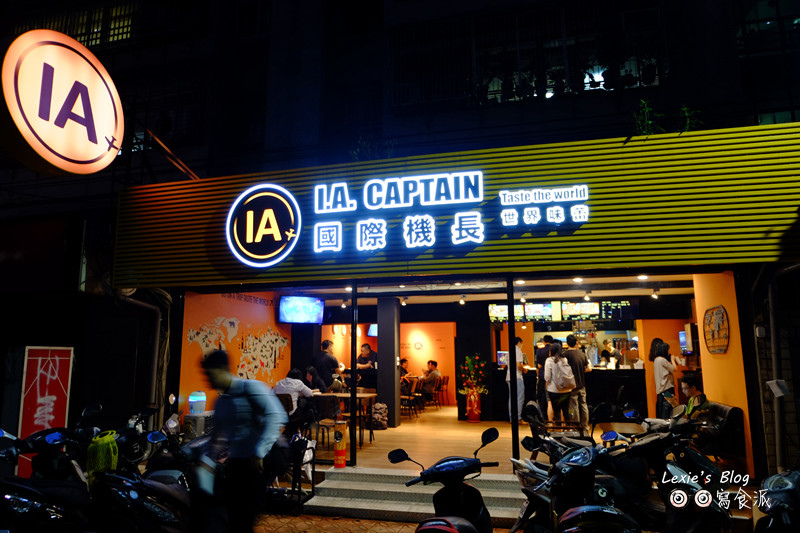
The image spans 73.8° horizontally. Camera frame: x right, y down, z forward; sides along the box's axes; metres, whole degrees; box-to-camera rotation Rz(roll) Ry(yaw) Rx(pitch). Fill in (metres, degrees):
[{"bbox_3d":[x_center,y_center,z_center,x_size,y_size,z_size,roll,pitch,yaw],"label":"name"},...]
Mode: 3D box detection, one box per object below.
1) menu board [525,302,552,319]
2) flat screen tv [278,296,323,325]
[{"bbox_3d":[2.912,0.946,10.897,0.690,0.400,0.070,-2,-9,14],"label":"menu board"},{"bbox_3d":[-1.937,0.873,10.528,0.910,0.520,0.080,3,-2,-25],"label":"flat screen tv"}]

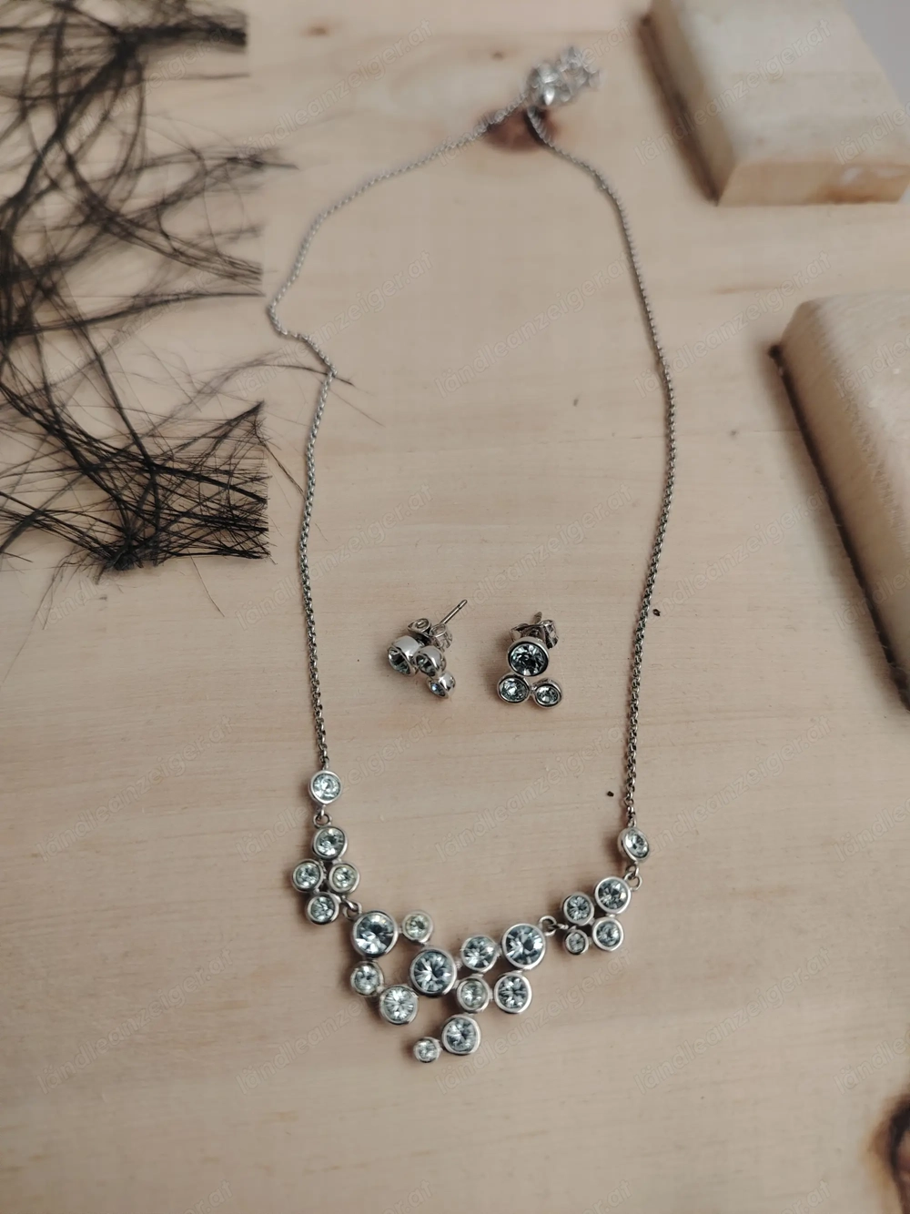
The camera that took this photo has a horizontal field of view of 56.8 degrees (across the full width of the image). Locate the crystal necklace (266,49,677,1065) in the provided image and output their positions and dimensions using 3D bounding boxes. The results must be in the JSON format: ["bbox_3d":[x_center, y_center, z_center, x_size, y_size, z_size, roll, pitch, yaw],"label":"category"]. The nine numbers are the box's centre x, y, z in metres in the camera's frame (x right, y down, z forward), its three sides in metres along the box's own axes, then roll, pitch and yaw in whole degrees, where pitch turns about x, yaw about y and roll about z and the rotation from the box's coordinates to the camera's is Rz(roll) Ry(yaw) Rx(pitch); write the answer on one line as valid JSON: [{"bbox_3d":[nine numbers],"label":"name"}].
[{"bbox_3d":[0.003,-0.043,0.158,0.078,0.005,0.225,-2,61,-3],"label":"crystal necklace"}]

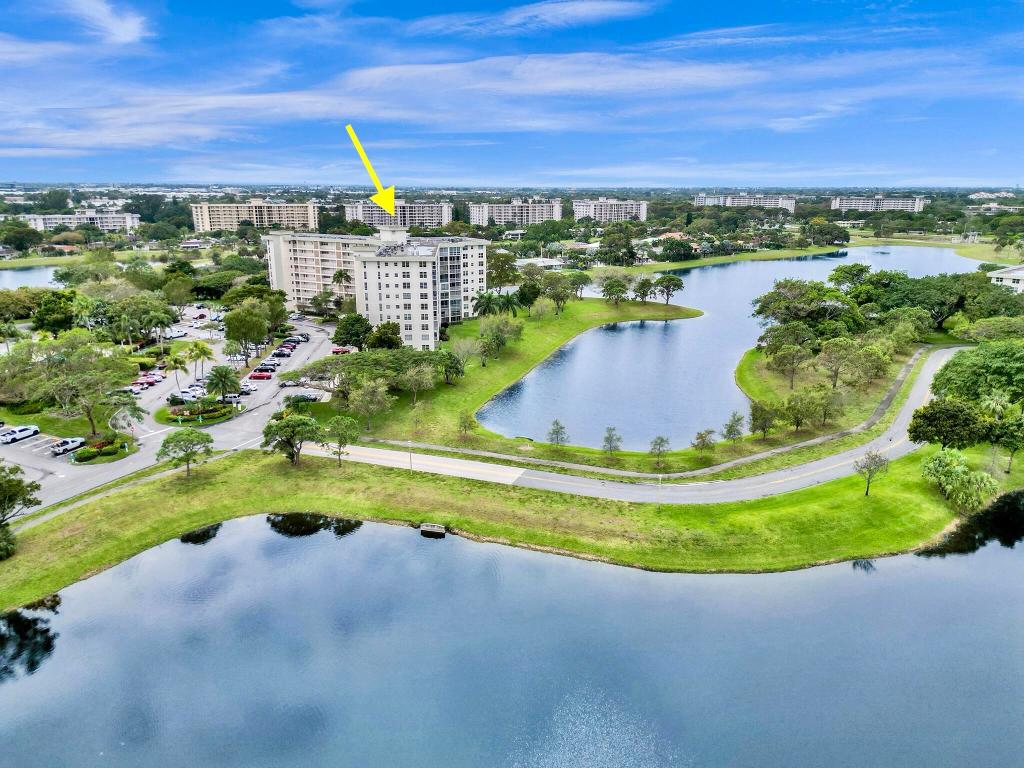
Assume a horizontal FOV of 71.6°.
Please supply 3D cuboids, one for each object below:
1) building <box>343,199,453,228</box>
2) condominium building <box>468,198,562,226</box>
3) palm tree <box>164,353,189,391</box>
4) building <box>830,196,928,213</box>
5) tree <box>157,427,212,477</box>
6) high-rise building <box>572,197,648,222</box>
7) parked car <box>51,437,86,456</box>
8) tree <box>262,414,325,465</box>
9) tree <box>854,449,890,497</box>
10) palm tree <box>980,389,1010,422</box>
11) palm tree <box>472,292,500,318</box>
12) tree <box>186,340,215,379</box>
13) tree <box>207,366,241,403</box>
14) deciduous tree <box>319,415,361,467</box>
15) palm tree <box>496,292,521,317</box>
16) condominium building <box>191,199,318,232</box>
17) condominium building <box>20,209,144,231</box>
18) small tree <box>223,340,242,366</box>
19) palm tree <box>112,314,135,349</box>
[{"bbox_3d":[-101.830,-154.710,654.800,96.000,29.500,22.000,-9,18,-30],"label":"building"},{"bbox_3d":[2.400,-158.350,664.340,85.000,27.000,30.000,-7,17,-25],"label":"condominium building"},{"bbox_3d":[-63.500,-1.000,135.640,4.800,10.300,4.800,0,16,0],"label":"palm tree"},{"bbox_3d":[437.620,-208.400,846.200,98.000,27.500,21.000,6,17,19],"label":"building"},{"bbox_3d":[-48.570,10.290,105.910,8.630,7.720,8.630,-7,17,-25],"label":"tree"},{"bbox_3d":[107.800,-185.310,767.620,99.000,29.500,22.000,-14,21,-42],"label":"high-rise building"},{"bbox_3d":[-70.480,9.630,113.480,1.900,1.700,5.300,6,17,19],"label":"parked car"},{"bbox_3d":[-32.820,8.690,107.020,9.000,7.400,8.600,0,16,0],"label":"tree"},{"bbox_3d":[50.820,12.610,100.660,5.230,6.940,5.230,9,18,27],"label":"tree"},{"bbox_3d":[70.430,7.300,103.960,4.500,12.300,4.500,0,16,0],"label":"palm tree"},{"bbox_3d":[-7.330,-21.690,212.820,8.970,12.110,8.970,0,16,-2],"label":"palm tree"},{"bbox_3d":[-58.970,-1.840,134.780,5.600,12.200,5.200,0,16,0],"label":"tree"},{"bbox_3d":[-57.170,0.180,141.130,6.640,8.160,6.640,-6,17,-22],"label":"tree"},{"bbox_3d":[-25.560,8.720,106.270,5.400,7.800,5.400,0,16,0],"label":"deciduous tree"},{"bbox_3d":[-1.280,-21.620,212.970,7.930,11.960,7.930,0,16,0],"label":"palm tree"},{"bbox_3d":[-214.050,-140.000,600.370,97.000,29.500,22.000,-10,19,-34],"label":"condominium building"},{"bbox_3d":[-309.910,-112.660,507.020,74.000,22.000,20.000,1,16,1],"label":"condominium building"},{"bbox_3d":[-66.600,-7.400,168.200,4.700,6.700,4.700,0,16,0],"label":"small tree"},{"bbox_3d":[-100.230,-13.020,184.380,6.350,9.910,6.350,-8,18,-28],"label":"palm tree"}]

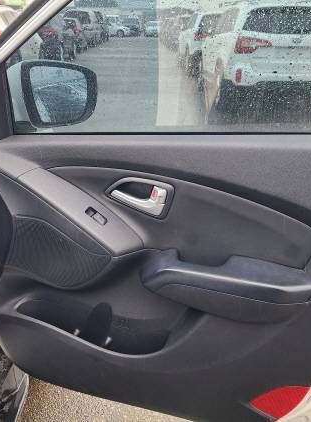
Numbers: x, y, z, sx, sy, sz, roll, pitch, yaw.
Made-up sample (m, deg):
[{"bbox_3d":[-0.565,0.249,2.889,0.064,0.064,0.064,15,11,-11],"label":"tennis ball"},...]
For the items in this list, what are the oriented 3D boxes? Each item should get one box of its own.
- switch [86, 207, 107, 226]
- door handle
[{"bbox_3d":[-0.127,0.012,0.917,0.050,0.020,0.012,37,-5,22],"label":"switch"},{"bbox_3d":[-0.035,-0.022,0.902,0.114,0.046,0.028,16,28,13],"label":"door handle"}]

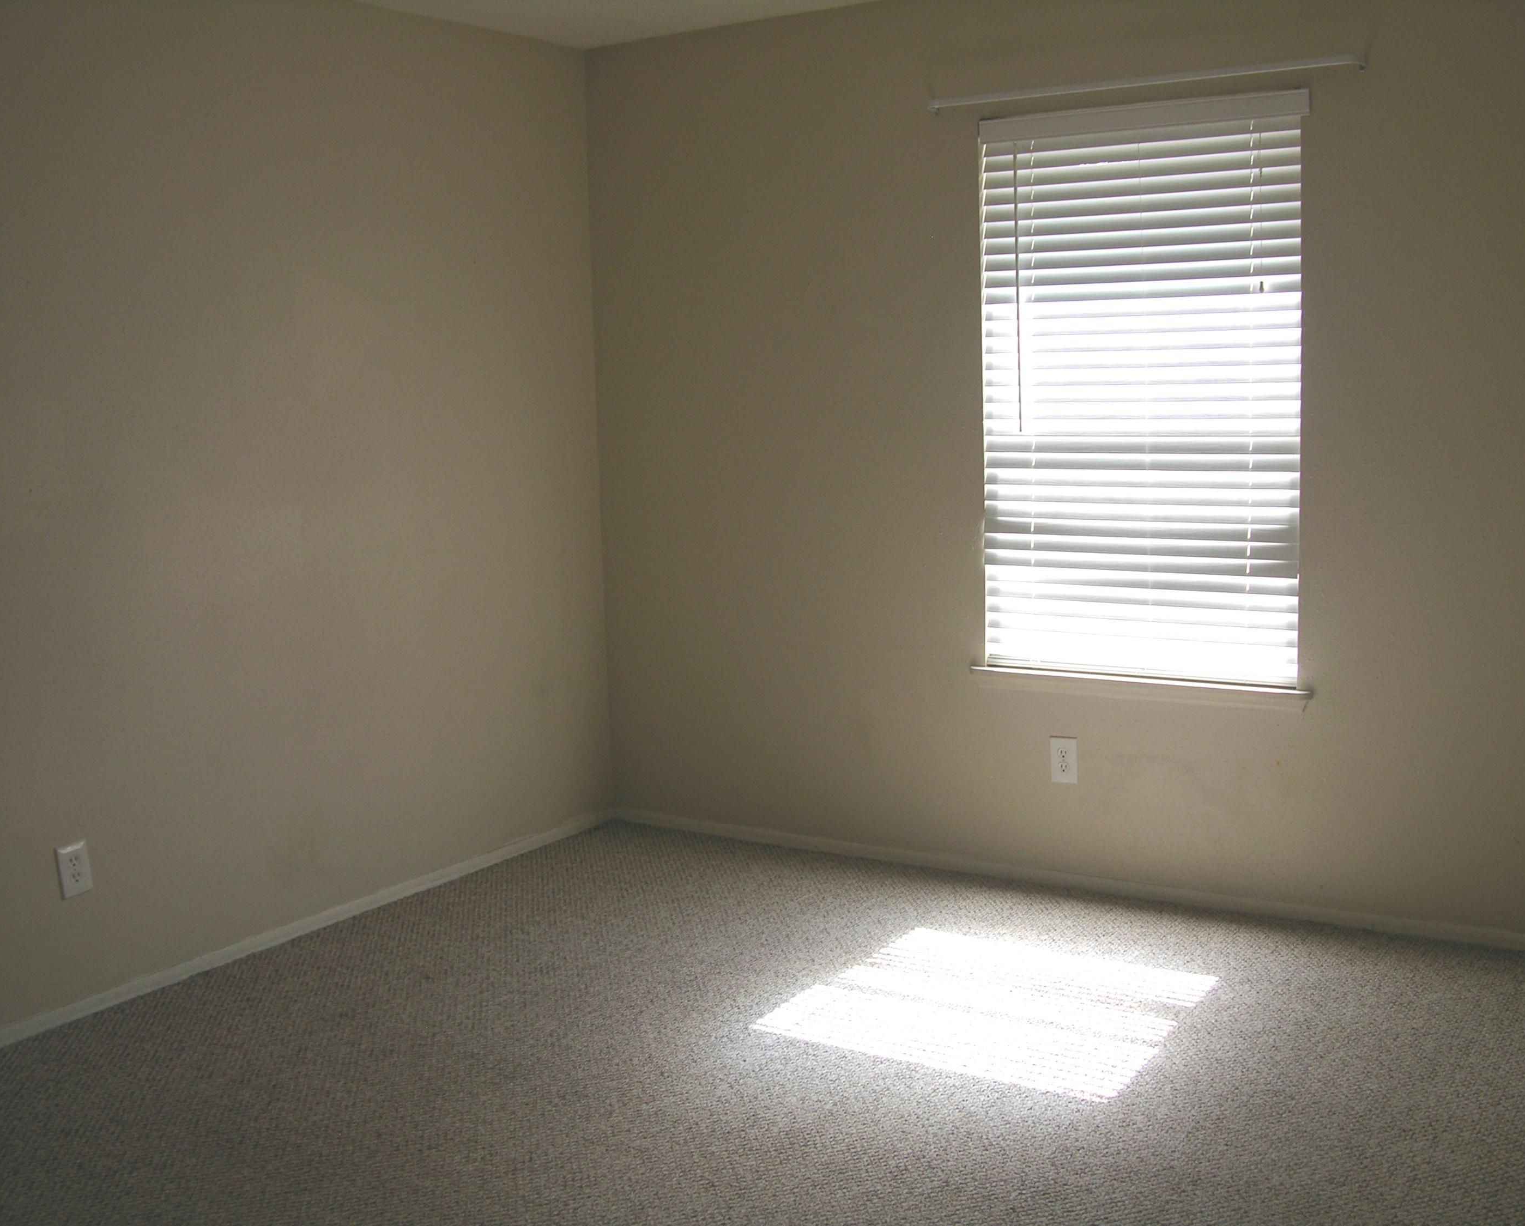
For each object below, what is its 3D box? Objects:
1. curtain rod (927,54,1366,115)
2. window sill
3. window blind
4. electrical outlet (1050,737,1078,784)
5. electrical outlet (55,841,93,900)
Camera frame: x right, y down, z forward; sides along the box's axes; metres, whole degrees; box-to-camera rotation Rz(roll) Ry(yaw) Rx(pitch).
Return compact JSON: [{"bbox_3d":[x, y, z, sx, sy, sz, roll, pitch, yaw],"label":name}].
[{"bbox_3d":[0.906,-1.298,4.056,1.140,0.028,0.058,4,10,33],"label":"curtain rod"},{"bbox_3d":[0.971,0.193,4.307,0.940,0.052,0.090,4,10,33],"label":"window sill"},{"bbox_3d":[0.965,-0.555,4.193,0.868,1.460,0.070,4,10,33],"label":"window blind"},{"bbox_3d":[0.808,0.394,4.426,0.075,0.121,0.007,4,10,33],"label":"electrical outlet"},{"bbox_3d":[-1.517,0.568,3.651,0.007,0.119,0.077,4,10,33],"label":"electrical outlet"}]

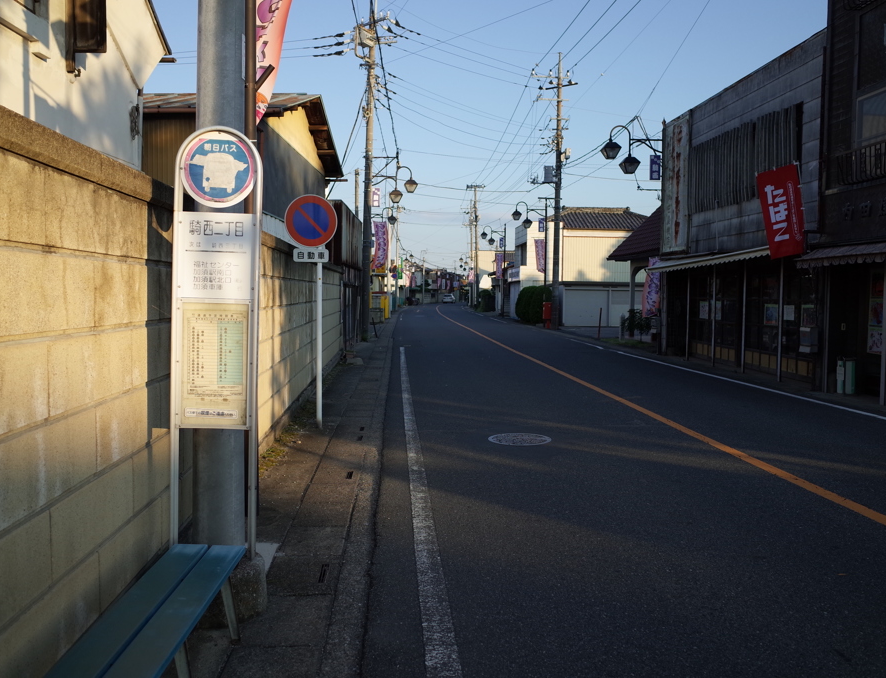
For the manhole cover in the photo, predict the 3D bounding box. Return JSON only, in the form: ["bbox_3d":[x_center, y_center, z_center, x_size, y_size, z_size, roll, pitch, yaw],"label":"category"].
[{"bbox_3d":[0.832,1.103,8.606,0.680,0.030,0.680,0,3,-4],"label":"manhole cover"}]

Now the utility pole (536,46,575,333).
[{"bbox_3d":[5.080,-6.521,35.453,1.750,12.350,0.700,0,3,-4],"label":"utility pole"}]

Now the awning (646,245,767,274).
[{"bbox_3d":[5.879,-1.766,17.800,0.500,0.380,7.000,0,3,-4],"label":"awning"}]

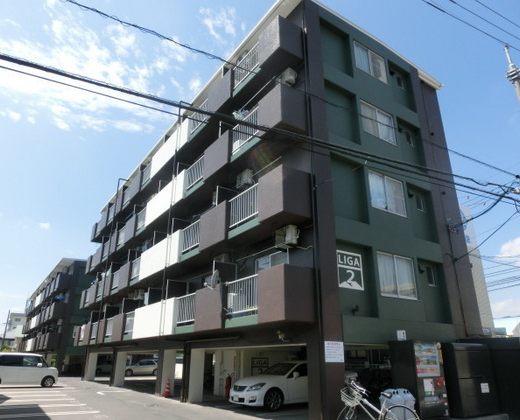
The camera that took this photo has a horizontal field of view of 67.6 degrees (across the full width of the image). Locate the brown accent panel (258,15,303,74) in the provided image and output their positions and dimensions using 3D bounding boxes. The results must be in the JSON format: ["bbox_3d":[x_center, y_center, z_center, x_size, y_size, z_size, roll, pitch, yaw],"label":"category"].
[{"bbox_3d":[0.710,-5.410,12.967,0.983,1.329,1.134,14,-25,-32],"label":"brown accent panel"}]

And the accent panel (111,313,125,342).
[{"bbox_3d":[-7.550,6.367,20.854,0.160,1.369,1.833,14,-25,-32],"label":"accent panel"}]

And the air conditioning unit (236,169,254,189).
[{"bbox_3d":[-0.522,-1.042,13.758,0.287,0.524,0.614,14,-25,-32],"label":"air conditioning unit"}]

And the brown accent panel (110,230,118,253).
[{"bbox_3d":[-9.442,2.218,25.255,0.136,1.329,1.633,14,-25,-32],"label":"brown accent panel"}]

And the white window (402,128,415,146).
[{"bbox_3d":[5.904,-2.837,15.337,0.426,0.647,0.100,14,-25,-32],"label":"white window"}]

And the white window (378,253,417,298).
[{"bbox_3d":[4.230,2.032,11.903,1.744,1.297,0.100,14,-25,-32],"label":"white window"}]

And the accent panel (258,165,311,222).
[{"bbox_3d":[0.722,-0.334,11.249,1.007,1.369,1.127,14,-25,-32],"label":"accent panel"}]

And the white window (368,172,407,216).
[{"bbox_3d":[4.328,-0.518,13.233,1.799,1.311,0.120,14,-25,-32],"label":"white window"}]

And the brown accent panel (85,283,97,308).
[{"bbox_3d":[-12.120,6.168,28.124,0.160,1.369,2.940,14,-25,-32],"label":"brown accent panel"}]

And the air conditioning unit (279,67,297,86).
[{"bbox_3d":[0.892,-4.188,12.701,0.328,0.497,0.614,14,-25,-32],"label":"air conditioning unit"}]

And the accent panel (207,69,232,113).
[{"bbox_3d":[-1.592,-4.604,15.745,0.160,1.369,1.891,14,-25,-32],"label":"accent panel"}]

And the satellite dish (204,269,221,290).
[{"bbox_3d":[-1.494,2.257,12.609,0.380,0.550,0.500,4,-21,-10],"label":"satellite dish"}]

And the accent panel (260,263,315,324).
[{"bbox_3d":[0.696,2.235,10.029,0.983,1.329,1.134,14,-25,-32],"label":"accent panel"}]

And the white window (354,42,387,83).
[{"bbox_3d":[4.244,-5.612,14.840,1.744,1.297,0.100,14,-25,-32],"label":"white window"}]

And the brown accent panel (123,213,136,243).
[{"bbox_3d":[-7.542,1.144,22.872,0.160,1.369,1.833,14,-25,-32],"label":"brown accent panel"}]

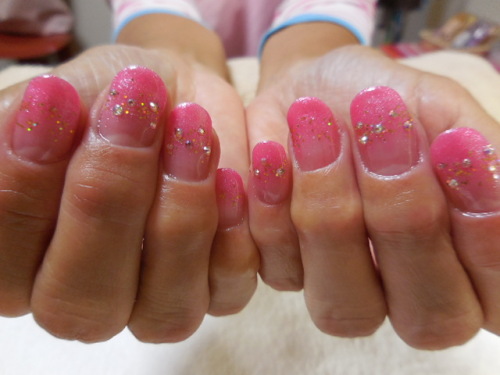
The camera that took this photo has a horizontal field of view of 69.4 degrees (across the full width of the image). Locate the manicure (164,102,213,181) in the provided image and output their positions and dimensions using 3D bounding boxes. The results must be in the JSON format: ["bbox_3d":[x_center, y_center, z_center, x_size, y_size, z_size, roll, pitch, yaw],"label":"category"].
[{"bbox_3d":[-0.014,-0.010,0.083,0.011,0.018,0.004,3,-14,-1],"label":"manicure"}]

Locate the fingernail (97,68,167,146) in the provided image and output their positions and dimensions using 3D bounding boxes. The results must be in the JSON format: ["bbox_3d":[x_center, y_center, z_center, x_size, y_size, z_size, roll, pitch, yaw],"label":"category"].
[{"bbox_3d":[-0.023,-0.016,0.072,0.013,0.017,0.004,11,-18,-19],"label":"fingernail"}]

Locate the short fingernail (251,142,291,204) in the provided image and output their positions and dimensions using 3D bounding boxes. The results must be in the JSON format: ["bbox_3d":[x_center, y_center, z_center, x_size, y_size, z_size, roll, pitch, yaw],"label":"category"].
[{"bbox_3d":[0.005,-0.004,0.088,0.009,0.016,0.003,-4,-12,3],"label":"short fingernail"}]

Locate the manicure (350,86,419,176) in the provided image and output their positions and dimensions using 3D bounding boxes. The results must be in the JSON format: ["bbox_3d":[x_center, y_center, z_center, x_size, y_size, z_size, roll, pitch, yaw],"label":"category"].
[{"bbox_3d":[0.028,-0.012,0.075,0.013,0.019,0.004,-12,-18,21],"label":"manicure"}]

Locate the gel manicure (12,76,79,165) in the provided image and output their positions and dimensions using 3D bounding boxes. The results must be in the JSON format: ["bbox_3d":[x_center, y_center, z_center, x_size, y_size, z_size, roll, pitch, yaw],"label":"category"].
[{"bbox_3d":[-0.041,-0.014,0.074,0.011,0.019,0.004,11,-20,-29],"label":"gel manicure"}]

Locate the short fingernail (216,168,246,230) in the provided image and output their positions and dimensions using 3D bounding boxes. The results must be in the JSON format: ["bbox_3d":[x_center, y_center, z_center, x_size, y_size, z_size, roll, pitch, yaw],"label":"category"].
[{"bbox_3d":[-0.005,0.003,0.089,0.008,0.015,0.003,-3,-12,9],"label":"short fingernail"}]

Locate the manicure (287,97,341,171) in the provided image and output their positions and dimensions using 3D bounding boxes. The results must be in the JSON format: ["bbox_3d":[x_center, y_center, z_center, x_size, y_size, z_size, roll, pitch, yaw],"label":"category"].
[{"bbox_3d":[0.014,-0.012,0.081,0.011,0.017,0.004,-12,-17,12],"label":"manicure"}]

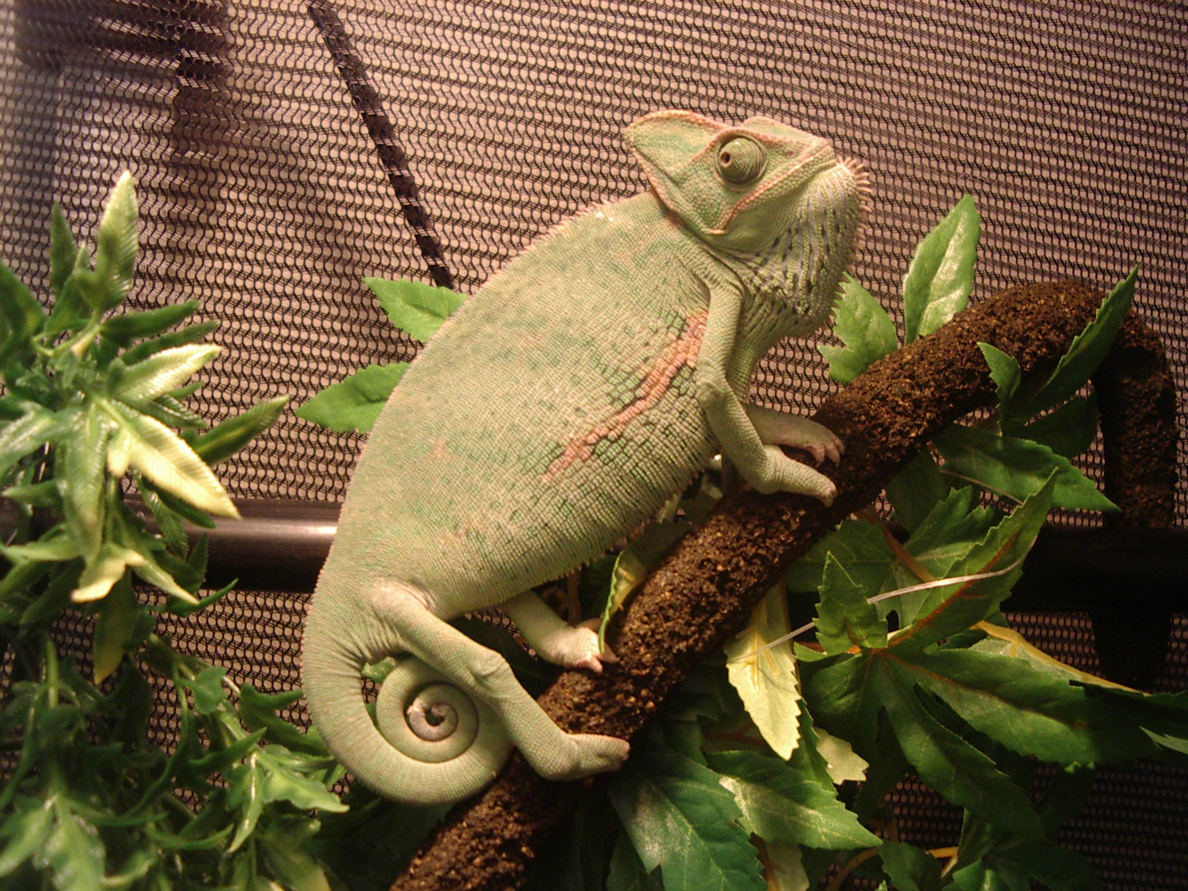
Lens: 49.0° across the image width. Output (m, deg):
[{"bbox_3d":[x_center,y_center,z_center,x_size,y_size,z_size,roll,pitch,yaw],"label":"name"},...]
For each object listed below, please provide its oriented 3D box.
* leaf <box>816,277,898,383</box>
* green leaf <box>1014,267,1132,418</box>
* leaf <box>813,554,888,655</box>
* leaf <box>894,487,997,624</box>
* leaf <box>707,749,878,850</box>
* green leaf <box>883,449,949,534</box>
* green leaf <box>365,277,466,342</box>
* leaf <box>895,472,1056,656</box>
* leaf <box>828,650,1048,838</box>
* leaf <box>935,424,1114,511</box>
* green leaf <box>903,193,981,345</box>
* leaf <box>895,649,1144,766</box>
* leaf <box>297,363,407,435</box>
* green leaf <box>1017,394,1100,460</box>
[{"bbox_3d":[0.079,-0.033,0.383,0.024,0.039,0.013,-13,-7,4],"label":"leaf"},{"bbox_3d":[0.129,-0.025,0.345,0.010,0.048,0.013,38,15,14],"label":"green leaf"},{"bbox_3d":[0.063,0.039,0.318,0.016,0.026,0.011,-14,18,9],"label":"leaf"},{"bbox_3d":[0.100,0.031,0.368,0.028,0.042,0.014,37,-8,13],"label":"leaf"},{"bbox_3d":[0.050,0.088,0.325,0.042,0.019,0.011,24,-10,8],"label":"leaf"},{"bbox_3d":[0.095,0.014,0.384,0.018,0.032,0.013,-25,-10,8],"label":"green leaf"},{"bbox_3d":[-0.047,-0.039,0.375,0.043,0.021,0.013,28,-9,8],"label":"green leaf"},{"bbox_3d":[0.095,0.032,0.322,0.017,0.056,0.014,45,9,16],"label":"leaf"},{"bbox_3d":[0.088,0.075,0.325,0.056,0.018,0.013,45,1,6],"label":"leaf"},{"bbox_3d":[0.116,0.007,0.352,0.049,0.016,0.010,19,5,5],"label":"leaf"},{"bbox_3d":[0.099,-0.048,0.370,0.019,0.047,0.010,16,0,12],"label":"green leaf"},{"bbox_3d":[0.115,0.070,0.352,0.071,0.024,0.018,18,-16,5],"label":"leaf"},{"bbox_3d":[-0.065,-0.013,0.372,0.044,0.022,0.013,-11,-12,1],"label":"leaf"},{"bbox_3d":[0.137,-0.005,0.388,0.029,0.017,0.014,-22,-15,-7],"label":"green leaf"}]

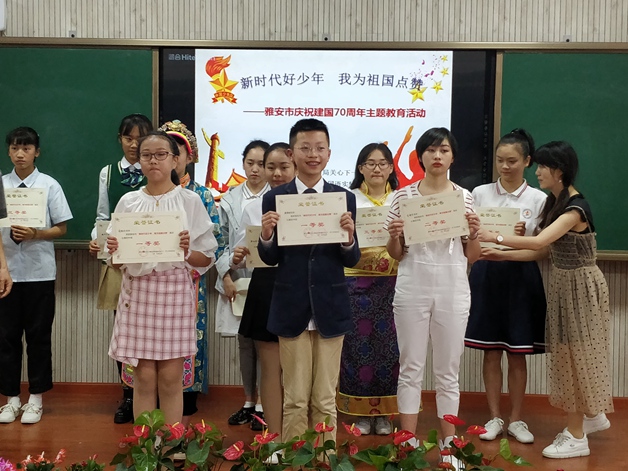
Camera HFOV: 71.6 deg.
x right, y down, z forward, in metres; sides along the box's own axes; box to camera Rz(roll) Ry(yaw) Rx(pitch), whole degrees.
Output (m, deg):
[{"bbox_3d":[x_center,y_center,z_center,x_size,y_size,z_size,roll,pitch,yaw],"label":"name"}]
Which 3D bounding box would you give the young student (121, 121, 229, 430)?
[{"bbox_3d":[-0.741,0.204,2.280,0.500,1.613,0.360,1,1,6],"label":"young student"}]

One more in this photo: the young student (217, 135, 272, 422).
[{"bbox_3d":[-0.318,0.252,2.330,0.430,1.520,0.320,1,1,12],"label":"young student"}]

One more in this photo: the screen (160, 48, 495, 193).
[{"bbox_3d":[0.081,-0.539,2.620,2.010,1.173,0.080,1,1,1],"label":"screen"}]

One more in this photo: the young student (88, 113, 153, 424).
[{"bbox_3d":[-0.972,0.163,2.320,0.460,1.636,0.330,1,1,0],"label":"young student"}]

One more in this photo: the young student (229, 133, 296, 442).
[{"bbox_3d":[-0.182,0.282,2.170,0.440,1.490,0.340,1,1,8],"label":"young student"}]

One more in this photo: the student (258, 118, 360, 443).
[{"bbox_3d":[-0.020,0.243,1.920,0.460,1.517,0.360,1,1,3],"label":"student"}]

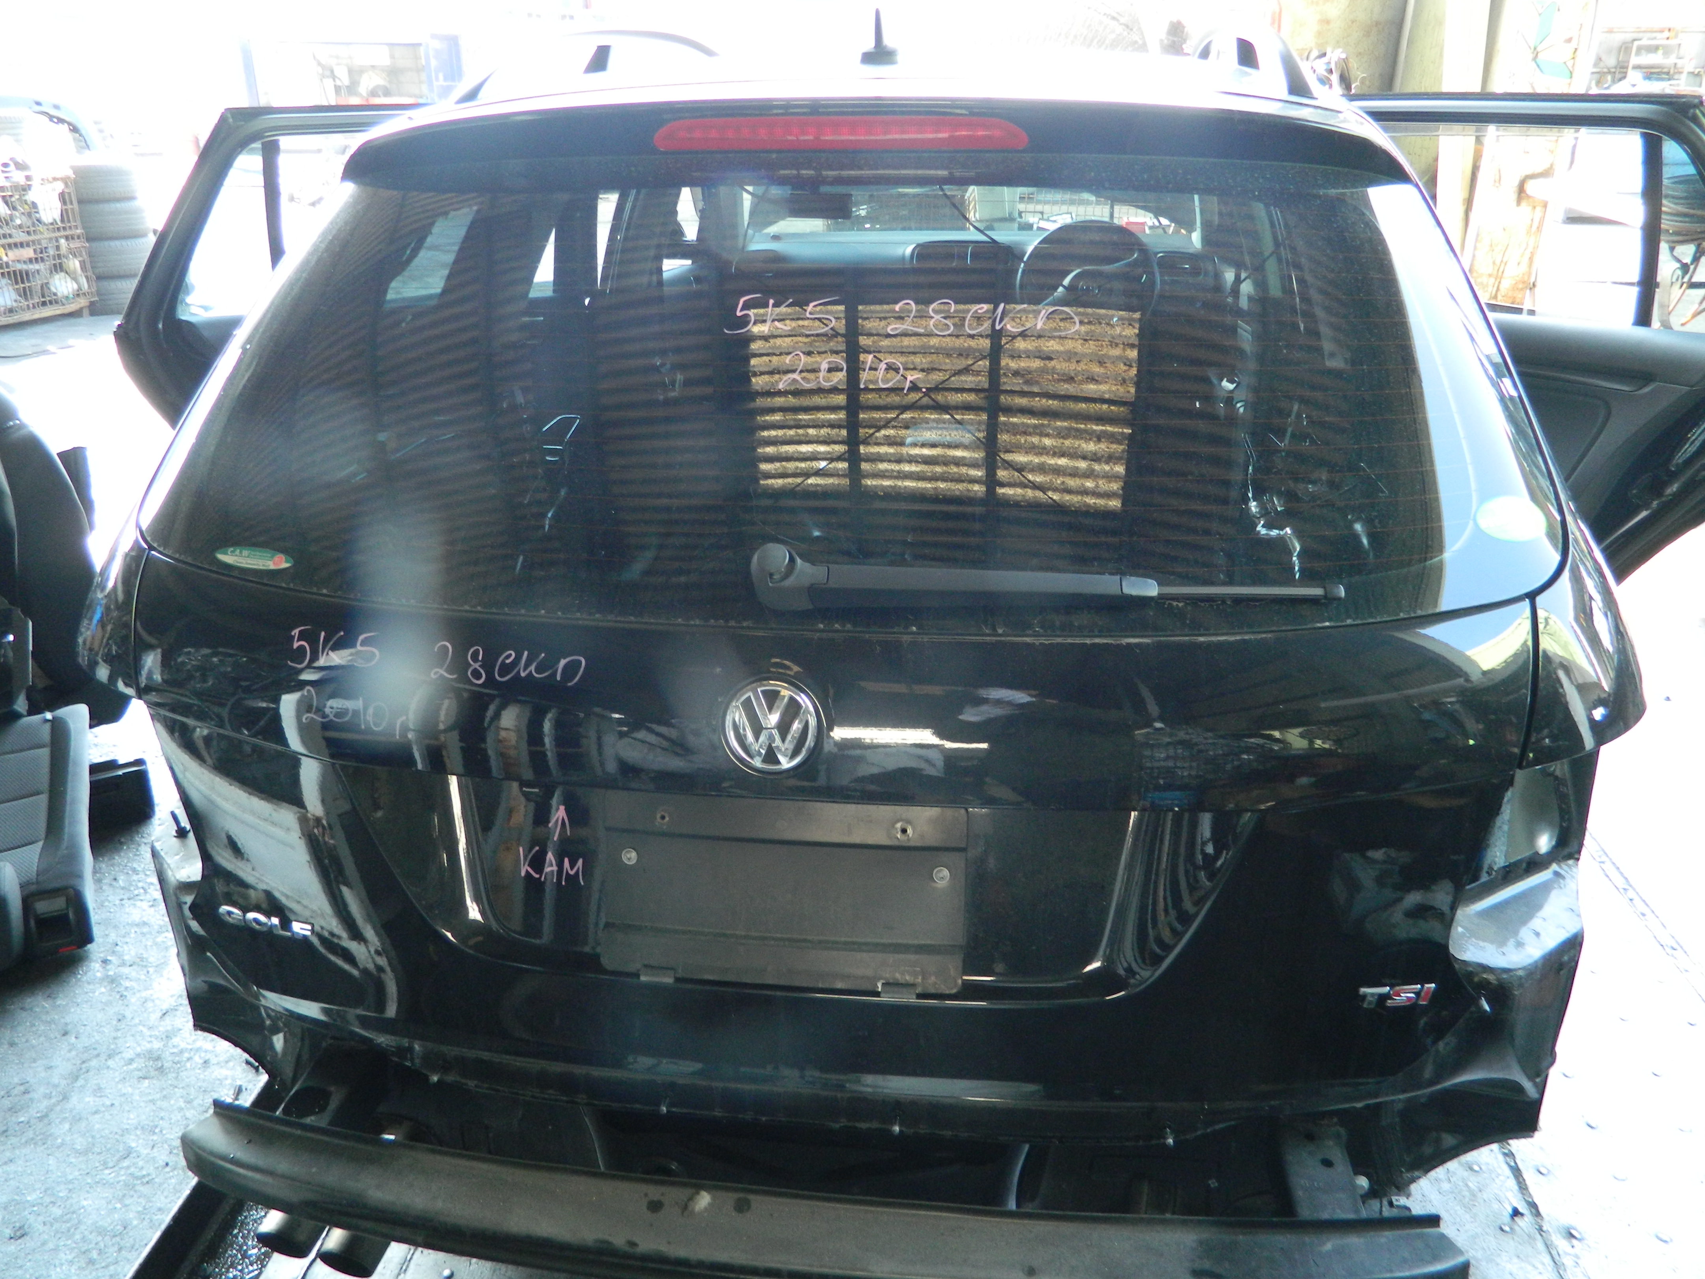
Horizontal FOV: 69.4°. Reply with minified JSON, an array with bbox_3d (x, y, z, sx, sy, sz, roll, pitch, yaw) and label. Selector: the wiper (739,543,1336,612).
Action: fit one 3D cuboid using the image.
[{"bbox_3d":[0.157,-0.048,0.995,0.472,0.042,0.050,1,69,0],"label":"wiper"}]

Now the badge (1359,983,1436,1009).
[{"bbox_3d":[0.471,0.308,1.065,0.067,0.019,0.005,-1,9,-4],"label":"badge"}]

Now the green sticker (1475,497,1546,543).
[{"bbox_3d":[0.572,-0.104,1.070,0.067,0.002,0.044,-4,67,-9],"label":"green sticker"}]

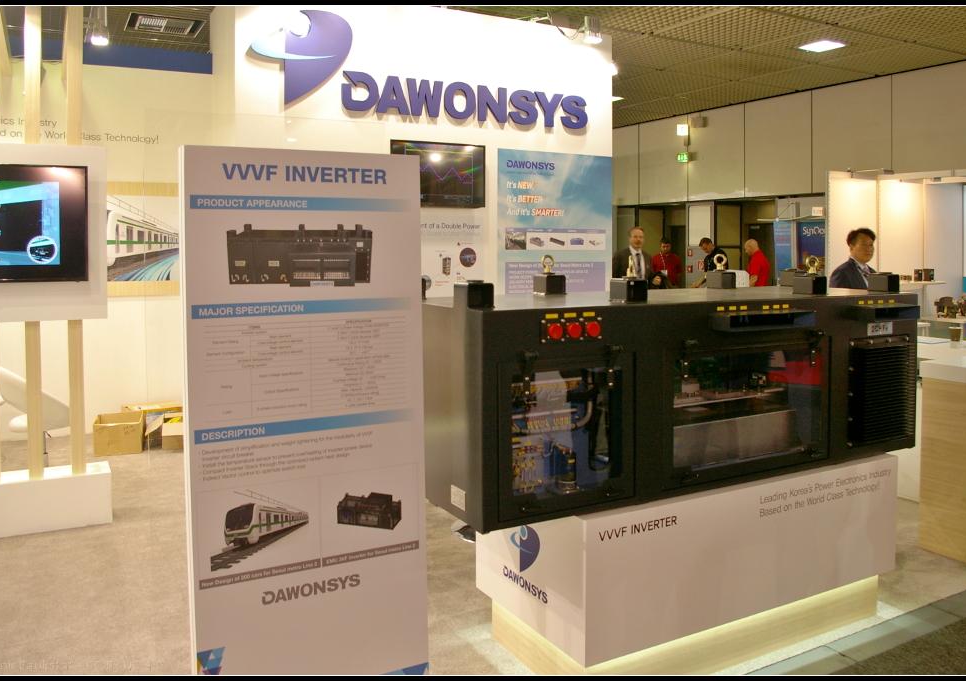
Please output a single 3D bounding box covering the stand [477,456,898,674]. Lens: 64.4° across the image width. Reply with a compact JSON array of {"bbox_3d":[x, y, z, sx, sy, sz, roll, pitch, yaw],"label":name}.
[{"bbox_3d":[0.879,0.846,3.196,1.650,0.690,0.700,-3,6,-28],"label":"stand"}]

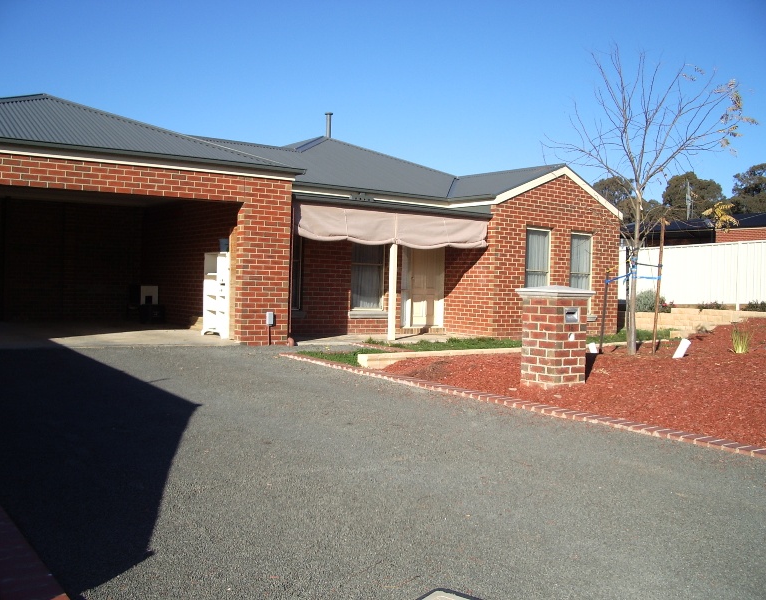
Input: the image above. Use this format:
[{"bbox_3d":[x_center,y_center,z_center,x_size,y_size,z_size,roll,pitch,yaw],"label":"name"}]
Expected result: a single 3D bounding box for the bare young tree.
[{"bbox_3d":[3.505,-1.304,10.600,2.700,4.000,2.500,1,1,0],"label":"bare young tree"}]

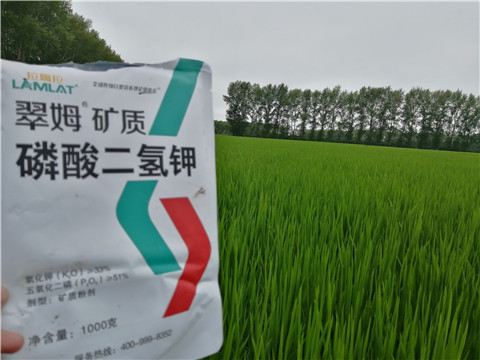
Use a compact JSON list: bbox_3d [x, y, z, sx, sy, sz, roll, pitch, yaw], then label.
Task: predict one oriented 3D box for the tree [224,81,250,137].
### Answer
[{"bbox_3d":[-0.490,-13.790,71.000,5.100,11.600,4.600,4,7,0],"label":"tree"}]

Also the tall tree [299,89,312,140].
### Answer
[{"bbox_3d":[12.720,-12.430,70.000,2.800,10.700,2.900,4,7,0],"label":"tall tree"}]

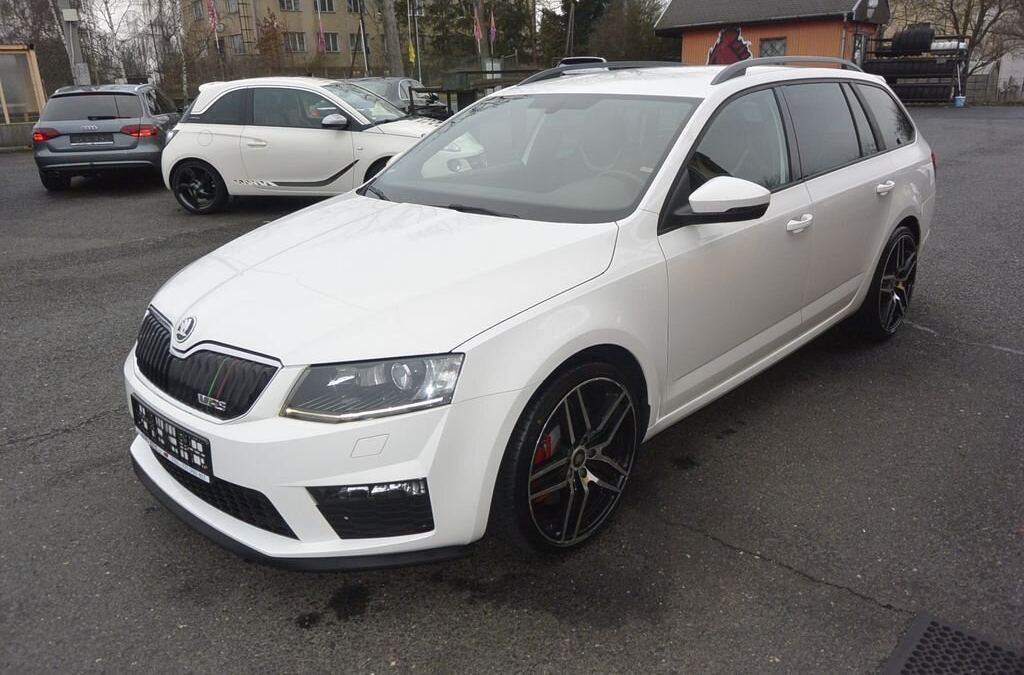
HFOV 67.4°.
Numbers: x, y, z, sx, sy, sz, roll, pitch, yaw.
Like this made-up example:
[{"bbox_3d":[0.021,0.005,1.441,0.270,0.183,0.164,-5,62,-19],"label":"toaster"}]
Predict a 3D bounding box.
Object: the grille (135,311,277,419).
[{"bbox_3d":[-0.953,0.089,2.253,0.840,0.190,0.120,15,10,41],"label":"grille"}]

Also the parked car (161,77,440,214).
[{"bbox_3d":[-2.177,-2.322,9.065,3.700,1.480,1.740,2,19,9],"label":"parked car"}]

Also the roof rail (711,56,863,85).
[{"bbox_3d":[1.331,-1.226,3.522,0.070,0.100,1.630,15,25,40],"label":"roof rail"}]

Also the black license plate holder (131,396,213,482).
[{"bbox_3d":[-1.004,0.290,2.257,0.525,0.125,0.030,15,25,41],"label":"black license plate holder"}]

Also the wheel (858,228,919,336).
[{"bbox_3d":[2.009,-0.312,4.212,0.225,0.640,0.640,16,26,42],"label":"wheel"}]

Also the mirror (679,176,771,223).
[{"bbox_3d":[0.706,-0.461,2.531,0.230,0.160,0.190,15,25,41],"label":"mirror"}]

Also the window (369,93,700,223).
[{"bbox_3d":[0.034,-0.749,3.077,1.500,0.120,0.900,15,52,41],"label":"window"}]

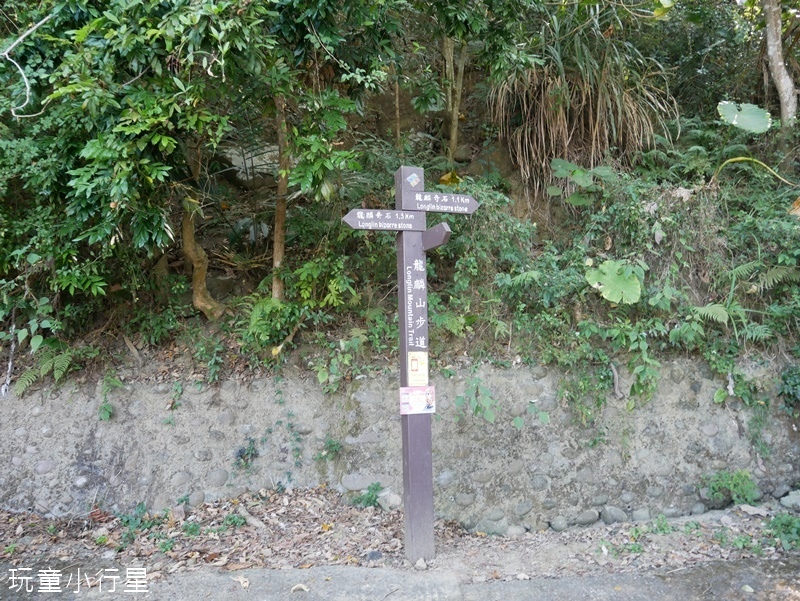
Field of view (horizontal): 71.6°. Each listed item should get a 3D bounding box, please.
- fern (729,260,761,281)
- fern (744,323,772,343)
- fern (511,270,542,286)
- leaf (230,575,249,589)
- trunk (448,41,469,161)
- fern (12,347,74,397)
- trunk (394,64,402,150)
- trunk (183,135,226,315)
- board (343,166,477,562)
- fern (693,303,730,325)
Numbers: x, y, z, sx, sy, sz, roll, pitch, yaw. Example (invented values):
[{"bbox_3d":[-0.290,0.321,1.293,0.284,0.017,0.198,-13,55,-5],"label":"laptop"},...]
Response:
[{"bbox_3d":[2.886,-0.251,4.650,0.240,0.155,0.180,-1,-1,6],"label":"fern"},{"bbox_3d":[2.842,0.254,4.400,0.200,0.150,0.160,-1,-1,6],"label":"fern"},{"bbox_3d":[1.048,-0.182,4.600,0.265,0.135,0.180,-1,-1,0],"label":"fern"},{"bbox_3d":[-0.888,1.562,3.080,0.100,0.035,0.060,-1,-1,0],"label":"leaf"},{"bbox_3d":[0.685,-2.342,6.500,0.170,1.420,0.170,5,-2,0],"label":"trunk"},{"bbox_3d":[-2.705,0.537,4.200,0.430,0.340,0.300,-1,-1,-3],"label":"fern"},{"bbox_3d":[-0.017,-2.226,6.400,0.085,1.000,0.085,-2,-2,0],"label":"trunk"},{"bbox_3d":[-1.744,-0.624,4.950,0.280,1.580,0.260,-5,-2,0],"label":"trunk"},{"bbox_3d":[0.125,0.385,3.296,0.868,2.385,0.491,-1,-1,-16],"label":"board"},{"bbox_3d":[2.498,0.104,4.450,0.280,0.170,0.200,-1,-1,6],"label":"fern"}]

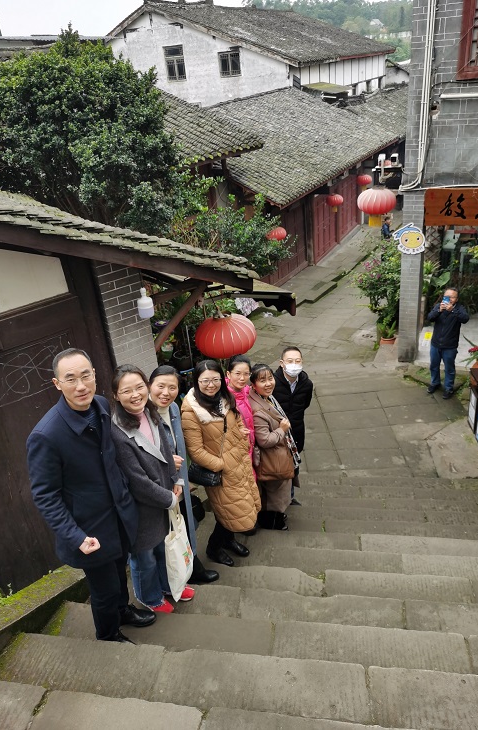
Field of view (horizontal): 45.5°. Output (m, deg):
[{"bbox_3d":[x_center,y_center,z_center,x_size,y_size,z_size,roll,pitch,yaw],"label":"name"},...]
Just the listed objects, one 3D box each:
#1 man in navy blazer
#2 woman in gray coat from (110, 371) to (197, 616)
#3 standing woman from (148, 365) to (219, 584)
[{"bbox_3d":[-0.663,0.699,2.705,0.460,1.740,0.580,8,31,24],"label":"man in navy blazer"},{"bbox_3d":[-0.447,0.727,3.091,0.370,1.610,0.450,17,35,36],"label":"woman in gray coat"},{"bbox_3d":[-0.332,0.690,3.354,0.400,1.600,0.500,8,31,24],"label":"standing woman"}]

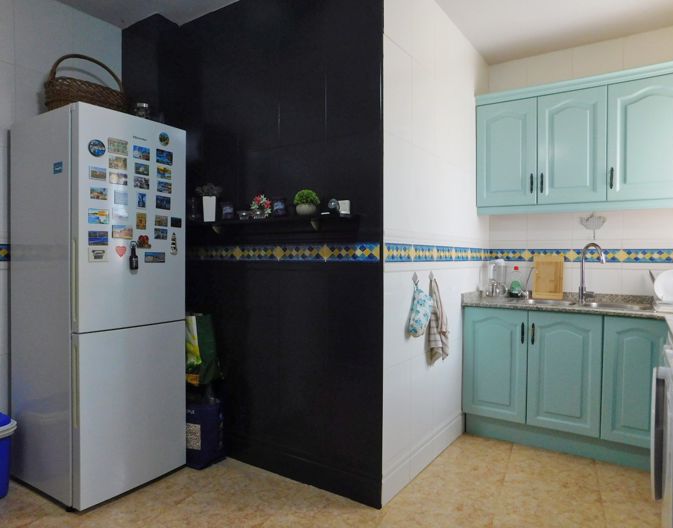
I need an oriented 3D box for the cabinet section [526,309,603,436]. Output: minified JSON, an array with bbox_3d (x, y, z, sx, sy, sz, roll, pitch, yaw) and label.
[{"bbox_3d":[1.508,0.647,3.017,0.400,0.698,0.585,1,1,34],"label":"cabinet section"}]

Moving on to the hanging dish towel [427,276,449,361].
[{"bbox_3d":[0.565,0.298,2.617,0.075,0.475,0.170,1,1,34],"label":"hanging dish towel"}]

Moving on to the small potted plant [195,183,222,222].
[{"bbox_3d":[-0.737,-0.347,2.703,0.145,0.225,0.125,0,1,34],"label":"small potted plant"}]

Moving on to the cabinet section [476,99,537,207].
[{"bbox_3d":[1.256,-0.756,3.354,0.402,0.714,0.322,1,1,34],"label":"cabinet section"}]

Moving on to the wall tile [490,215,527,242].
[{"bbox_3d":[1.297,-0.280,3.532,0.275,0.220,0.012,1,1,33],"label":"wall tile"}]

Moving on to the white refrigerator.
[{"bbox_3d":[-1.264,0.205,2.511,0.675,1.850,0.587,0,1,33],"label":"white refrigerator"}]

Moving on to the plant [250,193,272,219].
[{"bbox_3d":[-0.398,-0.301,2.478,0.107,0.138,0.103,0,1,34],"label":"plant"}]

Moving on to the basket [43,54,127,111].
[{"bbox_3d":[-1.316,-0.900,2.506,0.280,0.360,0.410,0,1,34],"label":"basket"}]

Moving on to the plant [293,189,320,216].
[{"bbox_3d":[-0.144,-0.299,2.298,0.130,0.135,0.130,0,1,0],"label":"plant"}]

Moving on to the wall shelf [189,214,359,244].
[{"bbox_3d":[-0.427,-0.202,2.498,1.200,0.060,0.140,0,1,34],"label":"wall shelf"}]

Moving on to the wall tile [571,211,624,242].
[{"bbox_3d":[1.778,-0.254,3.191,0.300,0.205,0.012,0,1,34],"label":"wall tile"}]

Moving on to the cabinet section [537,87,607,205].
[{"bbox_3d":[1.591,-0.750,3.131,0.402,0.714,0.322,1,1,34],"label":"cabinet section"}]

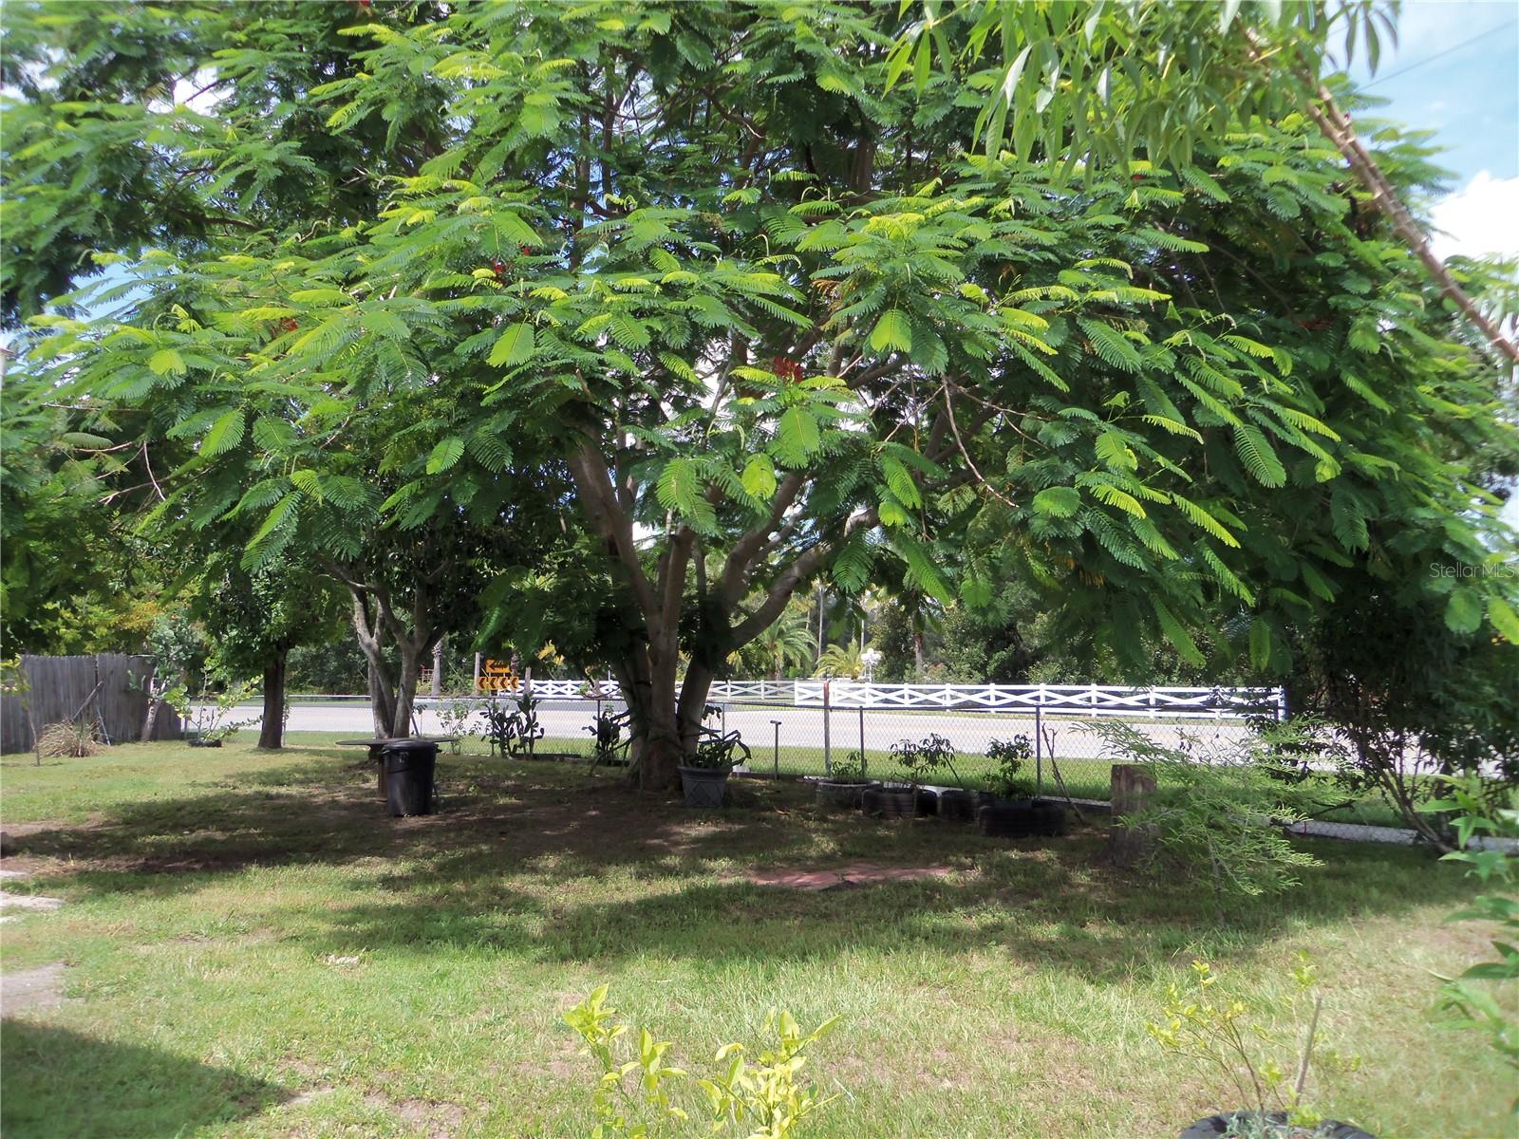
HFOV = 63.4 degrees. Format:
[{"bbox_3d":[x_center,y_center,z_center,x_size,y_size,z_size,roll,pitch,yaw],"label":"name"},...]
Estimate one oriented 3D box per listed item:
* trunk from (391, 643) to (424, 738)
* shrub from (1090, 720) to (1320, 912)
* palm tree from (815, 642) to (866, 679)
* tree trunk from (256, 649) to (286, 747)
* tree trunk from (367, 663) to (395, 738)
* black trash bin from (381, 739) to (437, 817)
[{"bbox_3d":[-6.185,2.305,21.600,0.500,2.040,0.420,1,-5,-16],"label":"trunk"},{"bbox_3d":[2.829,1.586,7.800,1.400,1.250,1.250,0,-5,0],"label":"shrub"},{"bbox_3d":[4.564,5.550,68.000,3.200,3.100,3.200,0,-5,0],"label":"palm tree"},{"bbox_3d":[-10.440,2.807,26.300,0.580,2.120,0.520,2,-6,-22],"label":"tree trunk"},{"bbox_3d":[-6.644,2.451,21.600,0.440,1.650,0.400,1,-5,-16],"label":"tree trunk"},{"bbox_3d":[-3.897,2.322,13.700,0.610,0.810,0.590,0,-5,5],"label":"black trash bin"}]

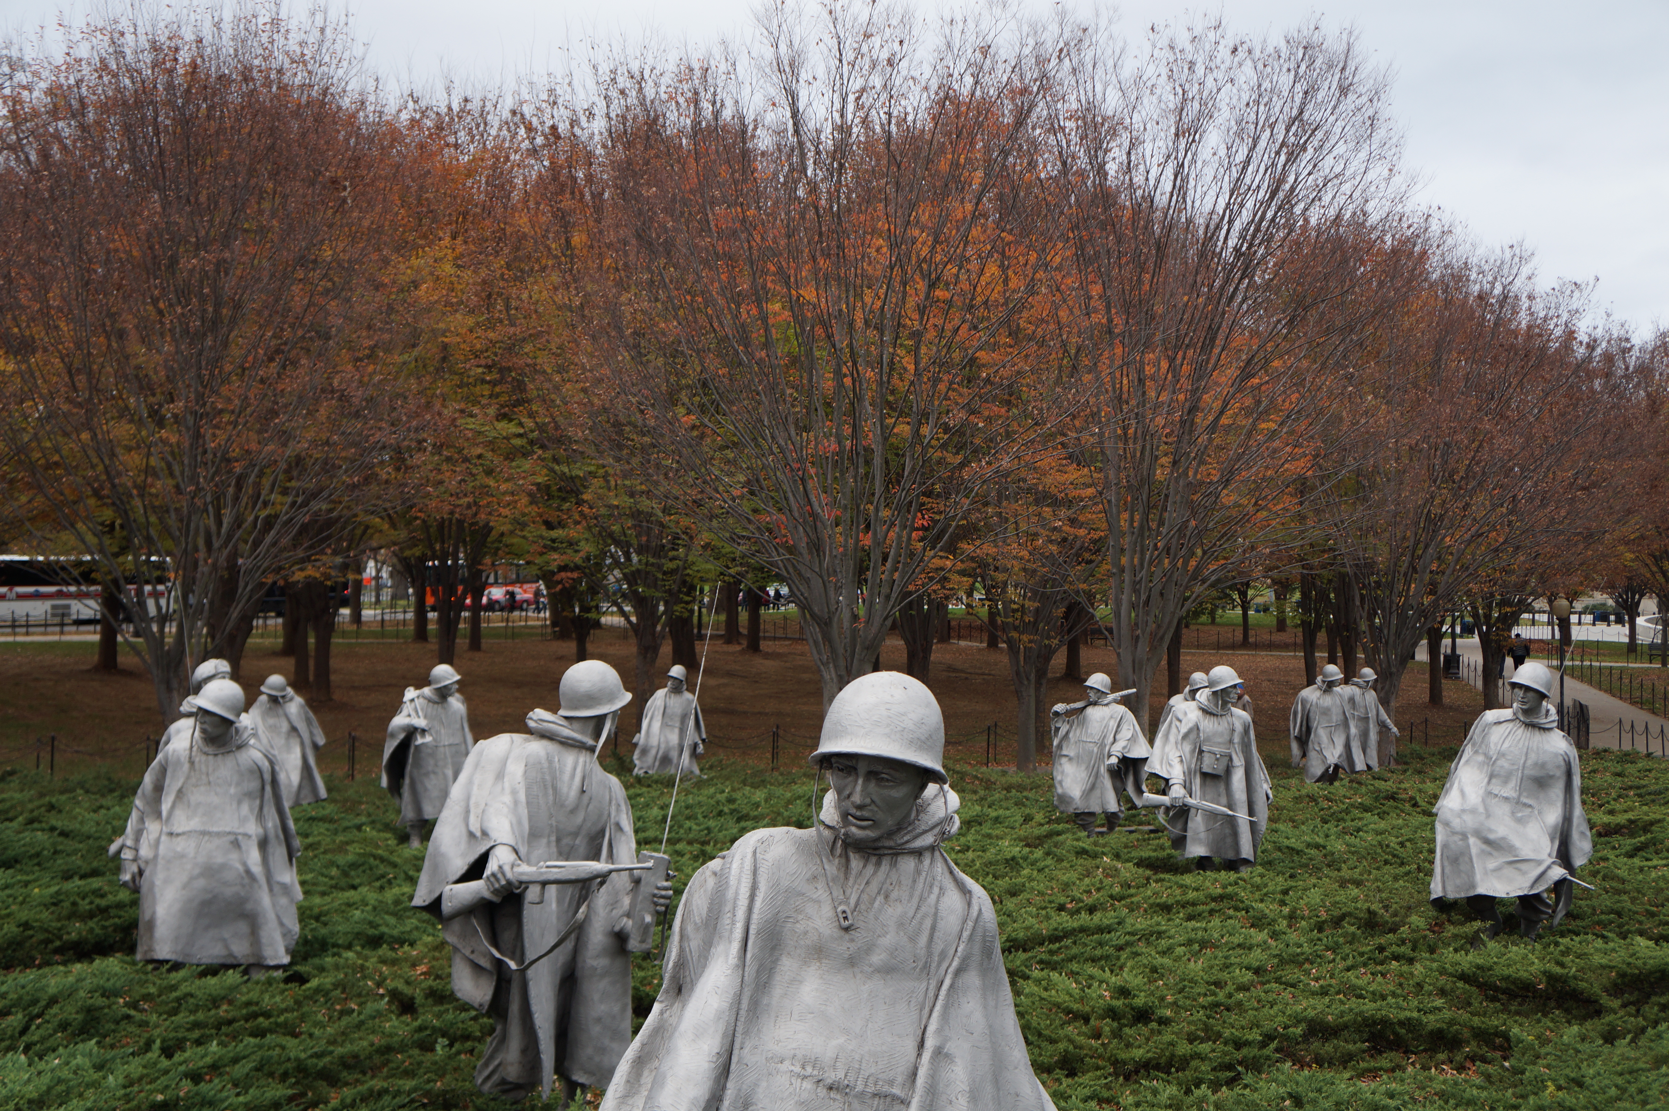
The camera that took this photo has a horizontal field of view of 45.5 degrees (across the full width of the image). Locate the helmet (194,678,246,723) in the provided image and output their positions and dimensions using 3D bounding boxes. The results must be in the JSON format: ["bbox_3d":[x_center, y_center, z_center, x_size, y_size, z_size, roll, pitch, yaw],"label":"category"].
[{"bbox_3d":[-4.135,0.969,13.400,0.310,0.230,0.360,17,4,37],"label":"helmet"}]

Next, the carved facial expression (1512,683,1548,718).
[{"bbox_3d":[5.285,1.105,15.150,0.200,0.270,0.220,2,-3,-43],"label":"carved facial expression"}]

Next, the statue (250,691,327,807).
[{"bbox_3d":[-7.376,2.551,26.800,0.970,1.700,0.750,-1,-2,20],"label":"statue"}]

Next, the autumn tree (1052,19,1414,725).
[{"bbox_3d":[8.198,-3.554,41.000,7.500,15.200,7.200,0,-2,0],"label":"autumn tree"}]

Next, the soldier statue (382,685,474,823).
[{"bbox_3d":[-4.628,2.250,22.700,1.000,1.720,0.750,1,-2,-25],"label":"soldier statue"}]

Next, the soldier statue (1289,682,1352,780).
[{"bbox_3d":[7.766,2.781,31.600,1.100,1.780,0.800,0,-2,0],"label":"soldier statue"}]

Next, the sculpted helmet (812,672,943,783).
[{"bbox_3d":[0.101,0.393,4.600,0.310,0.230,0.350,10,5,27],"label":"sculpted helmet"}]

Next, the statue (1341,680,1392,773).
[{"bbox_3d":[9.887,3.142,36.800,1.050,1.780,0.750,0,-2,-6],"label":"statue"}]

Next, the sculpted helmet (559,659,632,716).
[{"bbox_3d":[-1.105,0.611,9.200,0.360,0.230,0.310,-16,10,-29],"label":"sculpted helmet"}]

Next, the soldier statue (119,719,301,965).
[{"bbox_3d":[-4.201,1.907,13.400,1.180,1.800,0.780,0,-2,-6],"label":"soldier statue"}]

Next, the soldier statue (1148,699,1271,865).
[{"bbox_3d":[3.745,2.207,19.900,1.150,1.830,0.800,0,-2,-10],"label":"soldier statue"}]

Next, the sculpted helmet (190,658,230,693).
[{"bbox_3d":[-5.313,1.040,17.000,0.330,0.230,0.290,-7,0,12],"label":"sculpted helmet"}]

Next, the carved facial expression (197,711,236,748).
[{"bbox_3d":[-4.111,1.157,13.250,0.210,0.260,0.210,-2,-3,40],"label":"carved facial expression"}]

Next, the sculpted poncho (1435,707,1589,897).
[{"bbox_3d":[5.158,1.895,15.200,1.150,1.480,0.800,-1,-2,23],"label":"sculpted poncho"}]

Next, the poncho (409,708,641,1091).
[{"bbox_3d":[-1.432,1.637,9.250,1.050,1.780,0.880,2,-3,-42],"label":"poncho"}]

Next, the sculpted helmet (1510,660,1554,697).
[{"bbox_3d":[5.322,0.945,15.200,0.345,0.245,0.300,21,-16,-41],"label":"sculpted helmet"}]

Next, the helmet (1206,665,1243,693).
[{"bbox_3d":[3.894,1.230,19.900,0.350,0.245,0.300,-17,-12,33],"label":"helmet"}]

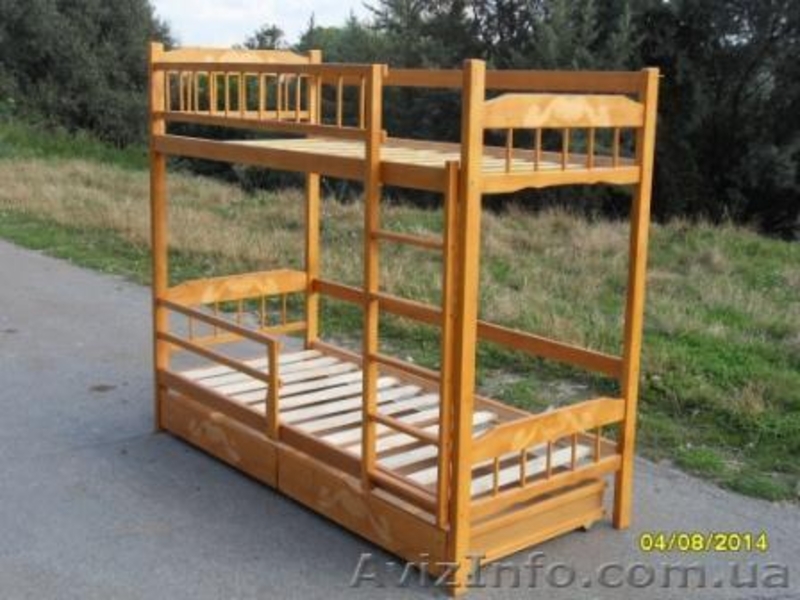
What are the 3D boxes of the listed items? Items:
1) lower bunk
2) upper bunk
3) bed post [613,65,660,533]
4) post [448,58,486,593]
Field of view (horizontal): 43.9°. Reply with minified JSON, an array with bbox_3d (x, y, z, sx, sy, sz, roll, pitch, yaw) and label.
[{"bbox_3d":[-0.126,0.399,4.080,0.894,0.650,1.956,-10,17,-40],"label":"lower bunk"},{"bbox_3d":[-0.100,-0.742,3.900,0.910,0.420,2.000,-10,18,-40],"label":"upper bunk"},{"bbox_3d":[0.860,0.031,3.620,0.060,1.720,0.045,-10,17,-40],"label":"bed post"},{"bbox_3d":[0.201,0.132,3.046,0.055,1.680,0.040,-10,17,-40],"label":"post"}]

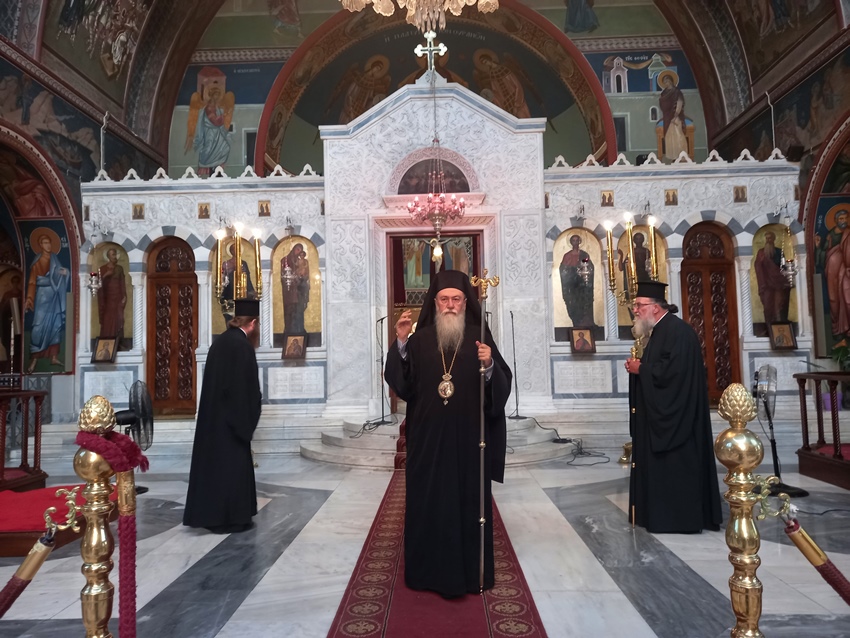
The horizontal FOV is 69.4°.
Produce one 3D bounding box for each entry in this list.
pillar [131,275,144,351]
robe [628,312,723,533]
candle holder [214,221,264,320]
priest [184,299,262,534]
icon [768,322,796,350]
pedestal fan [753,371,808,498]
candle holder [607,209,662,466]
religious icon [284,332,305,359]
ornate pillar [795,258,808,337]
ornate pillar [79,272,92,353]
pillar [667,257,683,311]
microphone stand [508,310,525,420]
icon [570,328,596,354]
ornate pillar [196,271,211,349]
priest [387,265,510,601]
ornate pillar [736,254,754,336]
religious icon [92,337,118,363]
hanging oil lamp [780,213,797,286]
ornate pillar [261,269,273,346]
[{"bbox_3d":[-4.449,-0.103,9.536,0.180,1.246,0.180,-1,-3,1],"label":"pillar"},{"bbox_3d":[1.855,0.751,4.639,0.640,1.580,0.570,-2,-4,18],"label":"robe"},{"bbox_3d":[-2.369,0.296,7.807,0.620,3.133,0.600,-1,-3,1],"label":"candle holder"},{"bbox_3d":[-1.661,0.761,5.066,0.560,1.842,0.550,2,-5,-41],"label":"priest"},{"bbox_3d":[5.256,0.257,9.003,0.345,0.405,0.040,-1,-22,1],"label":"icon"},{"bbox_3d":[3.215,0.997,5.663,0.460,1.180,0.500,-3,-4,30],"label":"pedestal fan"},{"bbox_3d":[2.589,0.184,7.567,0.620,3.067,0.560,-1,-4,1],"label":"candle holder"},{"bbox_3d":[-1.941,0.419,9.192,0.340,0.400,0.050,-1,-23,1],"label":"religious icon"},{"bbox_3d":[5.622,-0.327,9.152,0.190,1.205,0.180,-1,-4,1],"label":"ornate pillar"},{"bbox_3d":[-5.199,-0.102,9.411,0.190,1.215,0.180,-1,-4,1],"label":"ornate pillar"},{"bbox_3d":[3.767,-0.314,9.198,0.190,1.241,0.180,-1,-4,1],"label":"pillar"},{"bbox_3d":[1.254,0.620,8.426,0.260,1.452,0.260,-1,-3,1],"label":"microphone stand"},{"bbox_3d":[2.341,0.332,9.072,0.345,0.400,0.040,-1,-22,1],"label":"icon"},{"bbox_3d":[-3.375,-0.140,9.367,0.190,1.194,0.180,-1,-4,1],"label":"ornate pillar"},{"bbox_3d":[0.116,0.609,3.567,0.690,1.800,0.500,-1,-4,1],"label":"priest"},{"bbox_3d":[4.879,-0.336,9.320,0.180,1.233,0.180,-1,-3,1],"label":"ornate pillar"},{"bbox_3d":[-4.828,0.468,9.260,0.340,0.410,0.050,-1,-23,1],"label":"religious icon"},{"bbox_3d":[5.222,-0.970,8.804,0.220,1.070,0.220,-1,-4,1],"label":"hanging oil lamp"},{"bbox_3d":[-2.449,-0.157,9.490,0.180,1.224,0.180,-1,-3,1],"label":"ornate pillar"}]

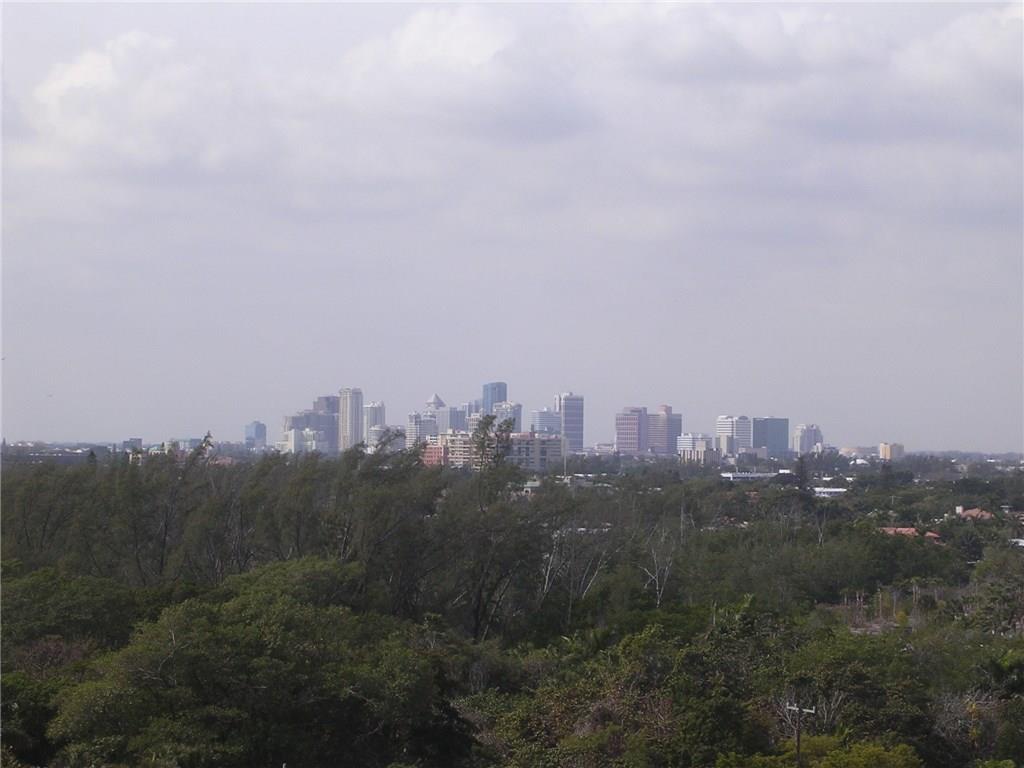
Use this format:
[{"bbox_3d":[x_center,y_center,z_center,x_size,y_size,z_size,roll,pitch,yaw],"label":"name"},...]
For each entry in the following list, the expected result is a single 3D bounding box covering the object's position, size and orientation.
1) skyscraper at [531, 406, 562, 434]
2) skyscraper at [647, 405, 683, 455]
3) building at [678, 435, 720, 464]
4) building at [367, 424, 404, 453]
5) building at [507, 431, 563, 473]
[{"bbox_3d":[55.840,84.270,5499.080,45.590,86.120,21.130,1,-1,-39],"label":"skyscraper"},{"bbox_3d":[251.680,82.980,5593.740,44.300,95.380,34.440,0,-1,45],"label":"skyscraper"},{"bbox_3d":[245.190,89.500,4492.440,23.720,45.650,48.950,1,-1,-45],"label":"building"},{"bbox_3d":[-187.310,90.300,5095.760,37.100,56.300,39.220,0,-1,43],"label":"building"},{"bbox_3d":[21.700,63.100,2900.000,20.000,42.600,50.000,0,-1,45],"label":"building"}]

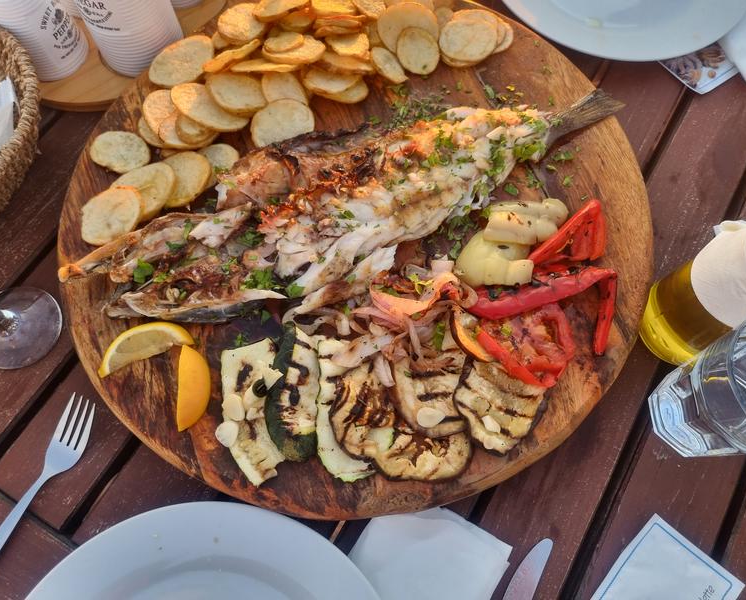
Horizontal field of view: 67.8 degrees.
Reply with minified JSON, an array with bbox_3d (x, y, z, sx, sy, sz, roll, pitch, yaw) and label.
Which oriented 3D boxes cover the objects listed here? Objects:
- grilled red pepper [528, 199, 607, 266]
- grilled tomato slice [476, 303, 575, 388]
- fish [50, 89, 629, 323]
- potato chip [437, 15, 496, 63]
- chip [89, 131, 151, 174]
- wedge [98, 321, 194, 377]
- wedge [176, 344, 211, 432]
[{"bbox_3d":[0.166,-0.044,0.446,0.085,0.032,0.041,-38,74,-13],"label":"grilled red pepper"},{"bbox_3d":[0.127,0.030,0.428,0.067,0.025,0.073,0,69,1],"label":"grilled tomato slice"},{"bbox_3d":[-0.010,-0.087,0.457,0.486,0.045,0.152,-24,71,-8],"label":"fish"},{"bbox_3d":[0.091,-0.249,0.531,0.054,0.006,0.052,0,70,1],"label":"potato chip"},{"bbox_3d":[-0.227,-0.134,0.498,0.054,0.005,0.040,31,73,11],"label":"chip"},{"bbox_3d":[-0.176,0.034,0.425,0.072,0.024,0.031,-21,71,-7],"label":"wedge"},{"bbox_3d":[-0.132,0.064,0.411,0.027,0.027,0.065,-4,70,-1],"label":"wedge"}]

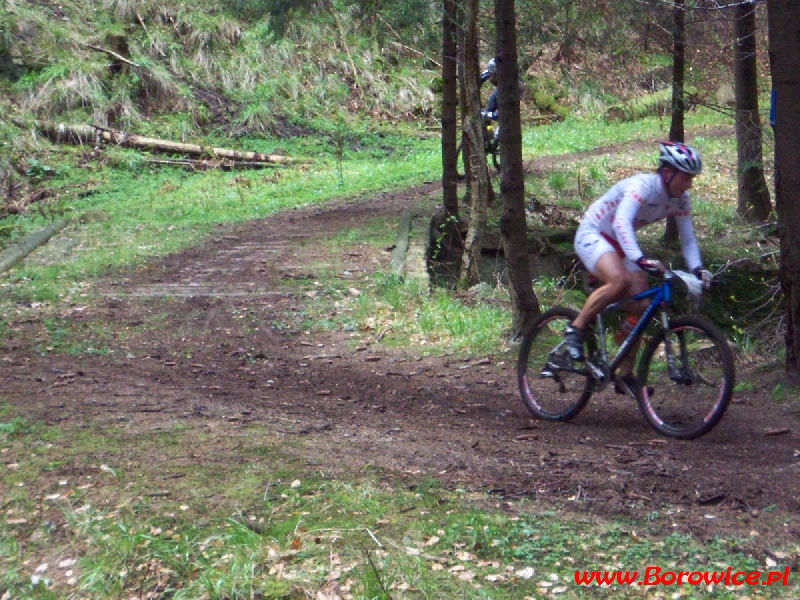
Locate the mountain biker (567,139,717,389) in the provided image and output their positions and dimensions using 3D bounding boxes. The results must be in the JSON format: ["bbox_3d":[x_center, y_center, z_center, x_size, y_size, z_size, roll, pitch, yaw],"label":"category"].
[{"bbox_3d":[1.283,-0.173,15.050,0.580,1.420,0.900,-5,6,-40],"label":"mountain biker"}]

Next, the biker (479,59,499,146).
[{"bbox_3d":[1.370,-2.650,38.000,0.600,1.450,0.850,2,6,34],"label":"biker"}]

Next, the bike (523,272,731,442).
[{"bbox_3d":[1.225,0.240,15.100,0.580,0.980,1.710,-5,6,-40],"label":"bike"}]

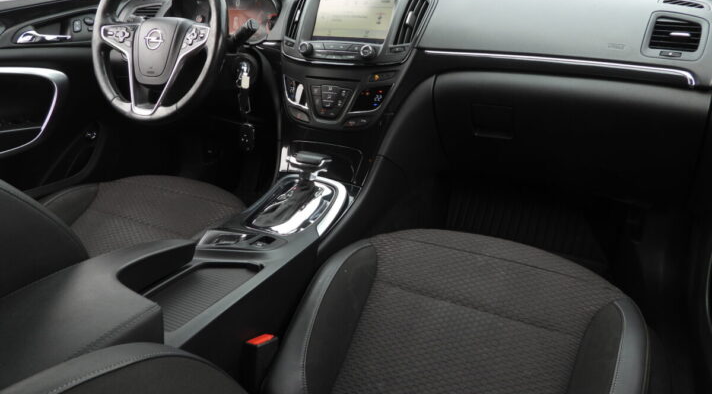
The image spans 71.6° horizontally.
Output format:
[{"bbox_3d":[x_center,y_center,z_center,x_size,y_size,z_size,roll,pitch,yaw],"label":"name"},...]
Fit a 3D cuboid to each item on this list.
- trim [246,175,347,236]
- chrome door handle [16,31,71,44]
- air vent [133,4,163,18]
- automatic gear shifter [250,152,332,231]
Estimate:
[{"bbox_3d":[-0.128,0.014,1.017,0.185,0.038,0.190,10,42,22],"label":"trim"},{"bbox_3d":[-0.765,-0.391,1.209,0.035,0.036,0.135,10,25,22],"label":"chrome door handle"},{"bbox_3d":[-0.584,-0.507,1.383,0.080,0.056,0.030,-1,8,3],"label":"air vent"},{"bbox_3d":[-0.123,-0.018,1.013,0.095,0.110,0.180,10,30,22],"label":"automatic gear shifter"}]

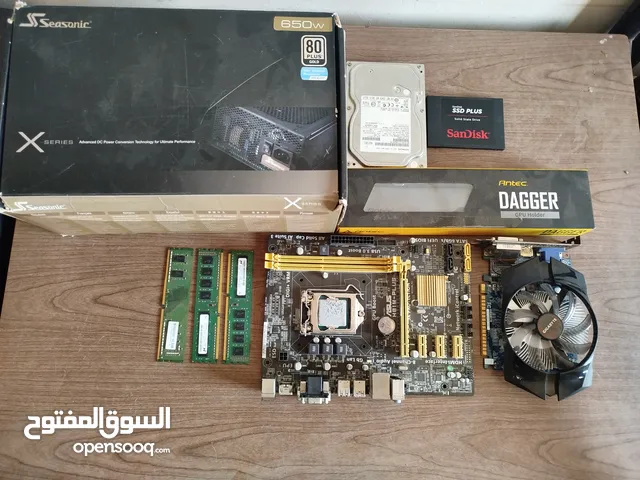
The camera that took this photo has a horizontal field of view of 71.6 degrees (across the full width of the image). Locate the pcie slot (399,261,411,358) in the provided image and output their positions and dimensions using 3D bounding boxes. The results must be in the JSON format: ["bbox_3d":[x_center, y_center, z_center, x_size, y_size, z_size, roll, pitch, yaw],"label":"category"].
[{"bbox_3d":[0.099,0.079,0.520,0.009,0.012,0.113,3,78,-1],"label":"pcie slot"}]

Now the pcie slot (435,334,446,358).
[{"bbox_3d":[0.138,0.123,0.511,0.008,0.011,0.025,1,79,-1],"label":"pcie slot"}]

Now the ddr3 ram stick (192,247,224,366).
[{"bbox_3d":[-0.133,0.076,0.527,0.030,0.003,0.133,1,78,-1],"label":"ddr3 ram stick"}]

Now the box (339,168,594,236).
[{"bbox_3d":[0.172,-0.047,0.542,0.301,0.035,0.072,0,79,-1],"label":"box"}]

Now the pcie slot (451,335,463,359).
[{"bbox_3d":[0.158,0.123,0.511,0.008,0.011,0.025,1,79,-1],"label":"pcie slot"}]

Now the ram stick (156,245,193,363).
[{"bbox_3d":[-0.171,0.076,0.526,0.030,0.003,0.133,2,78,-1],"label":"ram stick"}]

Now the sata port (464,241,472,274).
[{"bbox_3d":[0.176,0.022,0.532,0.008,0.009,0.035,1,79,-1],"label":"sata port"}]

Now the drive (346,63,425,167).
[{"bbox_3d":[0.080,-0.152,0.564,0.102,0.025,0.147,1,79,-1],"label":"drive"}]

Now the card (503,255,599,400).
[{"bbox_3d":[0.252,0.095,0.512,0.113,0.040,0.166,3,79,-1],"label":"card"}]

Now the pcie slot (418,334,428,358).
[{"bbox_3d":[0.117,0.122,0.510,0.008,0.011,0.025,1,79,-1],"label":"pcie slot"}]

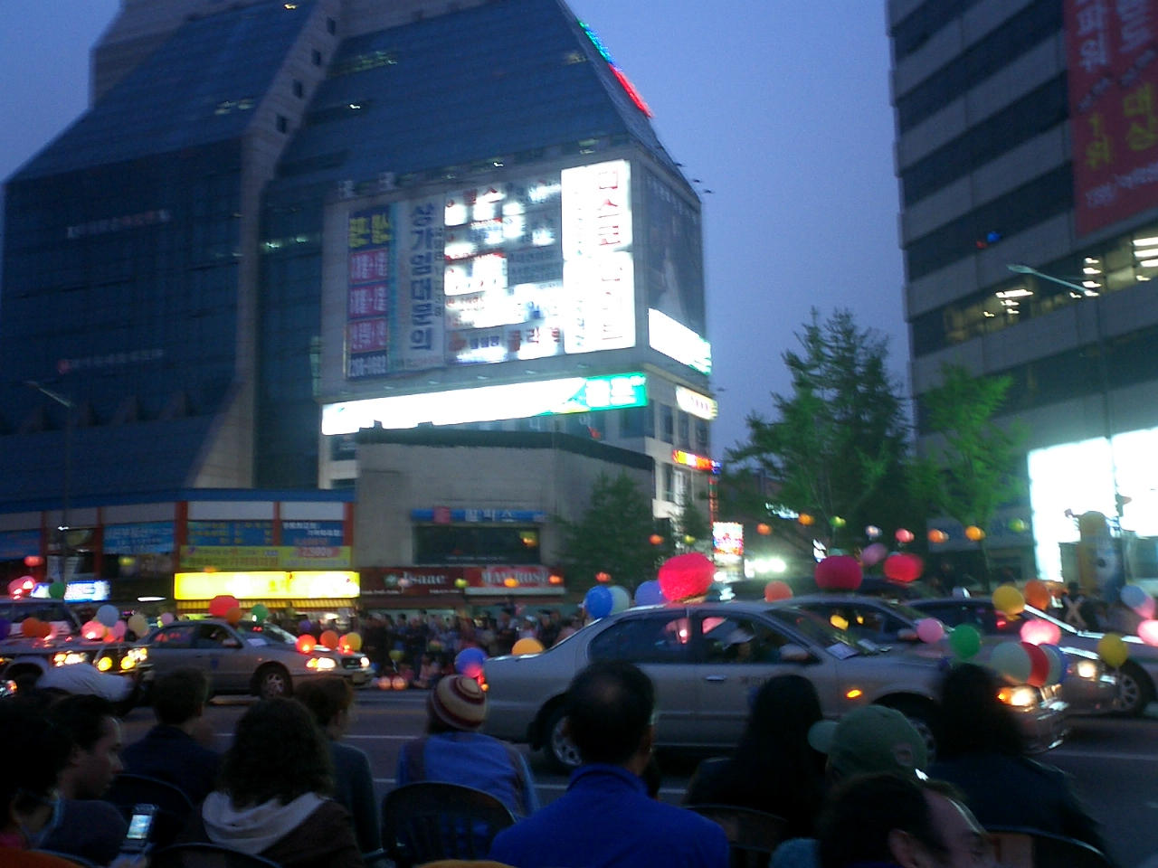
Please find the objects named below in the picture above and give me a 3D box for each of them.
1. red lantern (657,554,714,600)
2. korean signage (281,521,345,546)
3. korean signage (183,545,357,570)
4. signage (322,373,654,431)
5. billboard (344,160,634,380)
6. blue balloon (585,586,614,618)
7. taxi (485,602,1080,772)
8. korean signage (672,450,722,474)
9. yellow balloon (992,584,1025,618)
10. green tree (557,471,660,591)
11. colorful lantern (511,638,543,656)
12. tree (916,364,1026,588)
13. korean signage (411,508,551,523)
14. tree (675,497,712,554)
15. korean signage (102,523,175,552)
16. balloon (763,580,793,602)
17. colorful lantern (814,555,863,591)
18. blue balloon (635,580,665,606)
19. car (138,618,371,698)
[{"bbox_3d":[0.953,1.266,11.000,0.510,0.430,0.510,-2,-8,5],"label":"red lantern"},{"bbox_3d":[-12.640,4.734,58.805,2.960,1.182,0.100,2,-9,-18],"label":"korean signage"},{"bbox_3d":[-14.620,5.803,57.987,7.790,1.056,0.100,2,-9,-18],"label":"korean signage"},{"bbox_3d":[-6.727,-1.887,79.168,23.198,2.035,0.600,-5,-9,22],"label":"signage"},{"bbox_3d":[-6.414,-10.444,80.344,21.015,12.124,0.400,-5,-9,22],"label":"billboard"},{"bbox_3d":[0.174,1.472,10.800,0.245,0.285,0.245,-1,-9,0],"label":"blue balloon"},{"bbox_3d":[1.537,2.137,10.560,4.750,1.420,1.780,-5,-9,22],"label":"taxi"},{"bbox_3d":[8.131,1.985,82.578,0.400,1.021,9.532,-5,-9,24],"label":"korean signage"},{"bbox_3d":[4.166,1.623,12.000,0.306,0.325,0.306,-4,-9,19],"label":"yellow balloon"},{"bbox_3d":[1.249,4.837,47.501,4.000,6.837,4.000,-1,-8,0],"label":"green tree"},{"bbox_3d":[-0.483,2.038,11.500,0.300,0.330,0.300,-1,-8,0],"label":"colorful lantern"},{"bbox_3d":[11.787,2.143,36.382,3.400,8.462,3.400,-1,-8,0],"label":"tree"},{"bbox_3d":[-4.029,3.393,51.016,5.781,0.560,0.200,2,-9,-20],"label":"korean signage"},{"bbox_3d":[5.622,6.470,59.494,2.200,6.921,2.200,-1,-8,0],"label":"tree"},{"bbox_3d":[-16.961,3.988,47.648,3.392,0.941,0.100,-5,-9,23],"label":"korean signage"},{"bbox_3d":[1.853,1.492,11.500,0.265,0.290,0.265,-3,-9,9],"label":"balloon"},{"bbox_3d":[2.858,1.536,13.600,0.530,0.410,0.530,-3,-9,12],"label":"colorful lantern"},{"bbox_3d":[0.627,1.421,10.800,0.260,0.290,0.260,-1,-9,0],"label":"blue balloon"},{"bbox_3d":[-6.017,3.976,21.853,4.700,1.420,1.760,-5,-9,22],"label":"car"}]

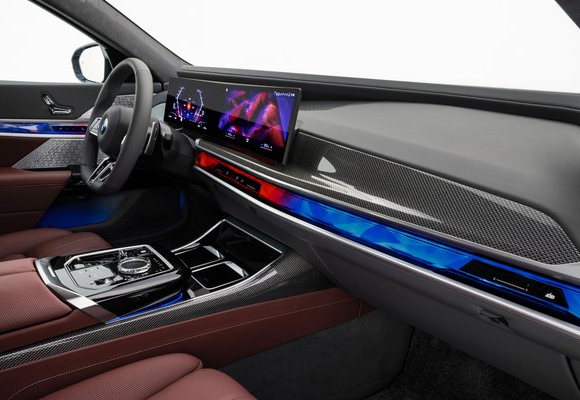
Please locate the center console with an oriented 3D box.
[{"bbox_3d":[-0.257,0.136,0.914,0.425,0.095,0.270,-12,21,-35],"label":"center console"}]

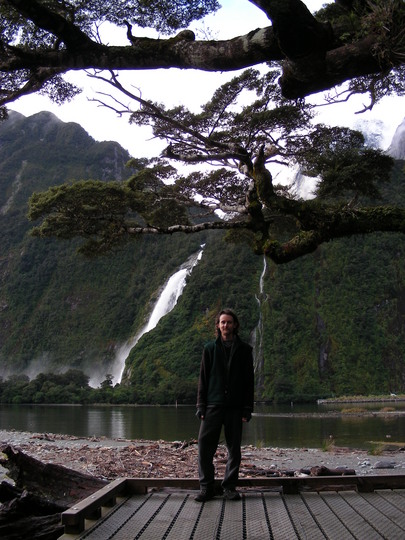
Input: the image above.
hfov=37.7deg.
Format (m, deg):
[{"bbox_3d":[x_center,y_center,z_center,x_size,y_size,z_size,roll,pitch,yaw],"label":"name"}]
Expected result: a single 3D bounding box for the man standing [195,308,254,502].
[{"bbox_3d":[0.216,1.270,5.760,0.550,1.800,0.360,-1,-12,5],"label":"man standing"}]

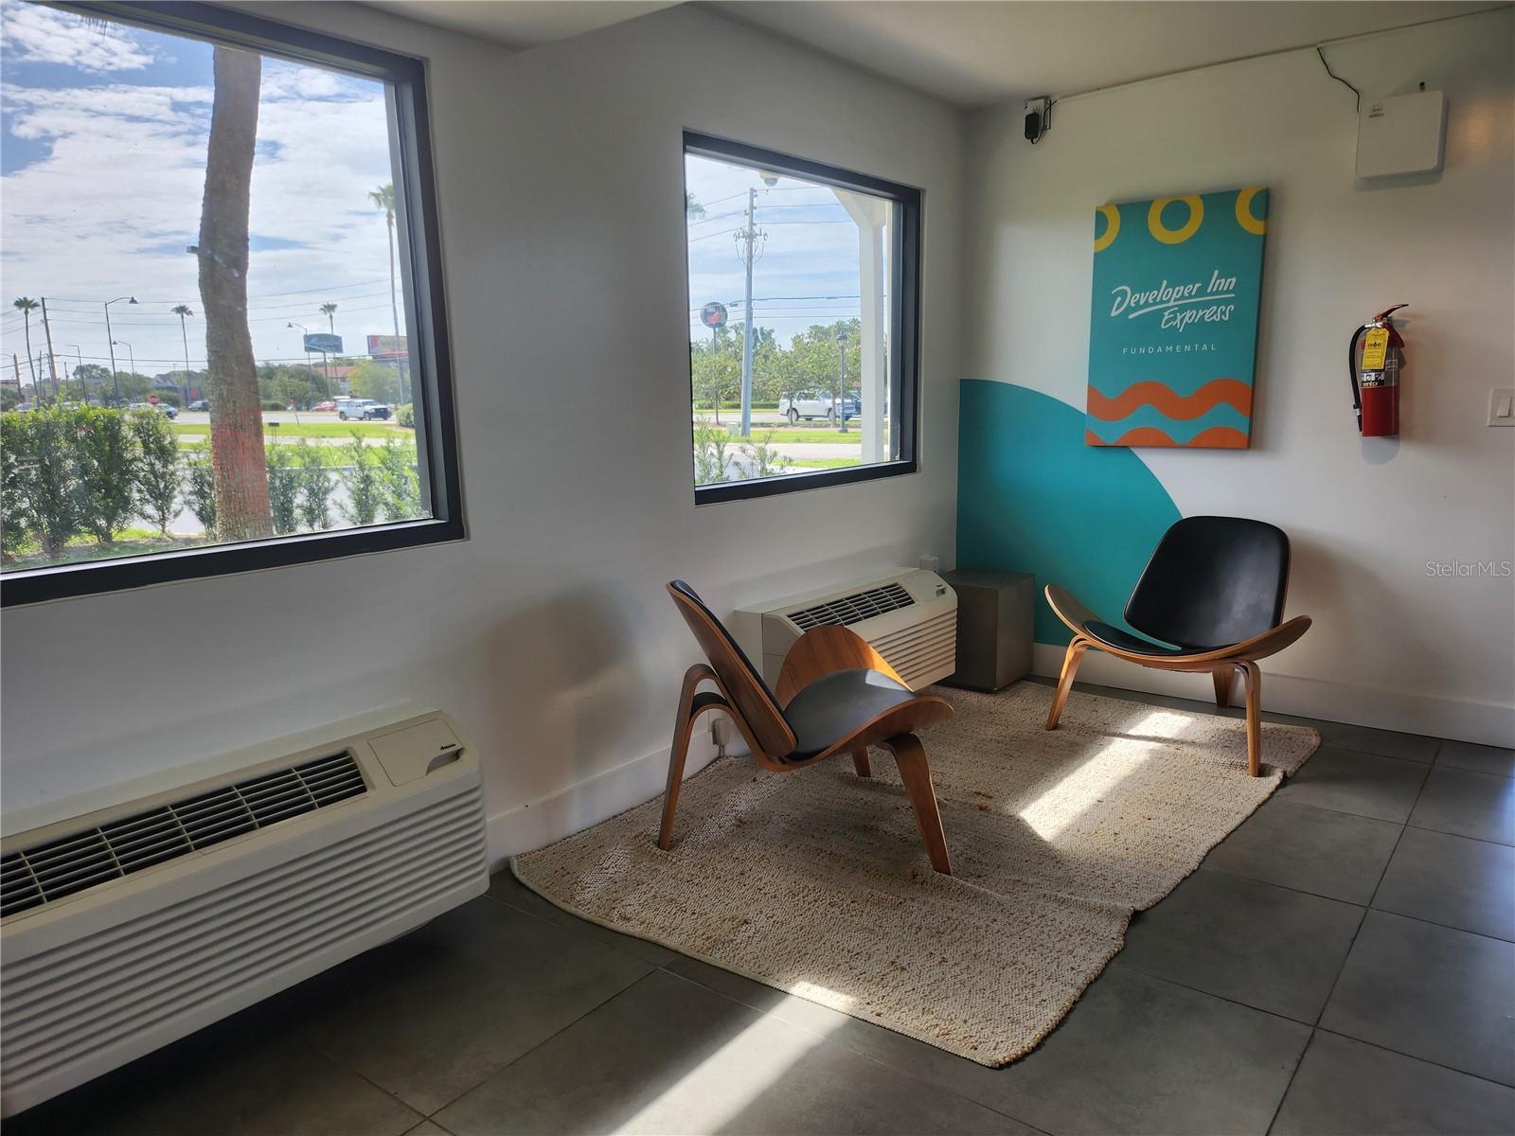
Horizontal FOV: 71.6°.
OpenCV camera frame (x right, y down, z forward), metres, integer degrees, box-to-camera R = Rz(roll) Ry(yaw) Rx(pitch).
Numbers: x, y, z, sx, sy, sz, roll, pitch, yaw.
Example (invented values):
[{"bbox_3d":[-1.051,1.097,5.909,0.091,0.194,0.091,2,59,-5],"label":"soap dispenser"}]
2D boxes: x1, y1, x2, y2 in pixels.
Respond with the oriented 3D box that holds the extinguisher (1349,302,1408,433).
[{"bbox_3d":[2.109,-0.667,3.582,0.135,0.435,0.155,-11,14,-42],"label":"extinguisher"}]

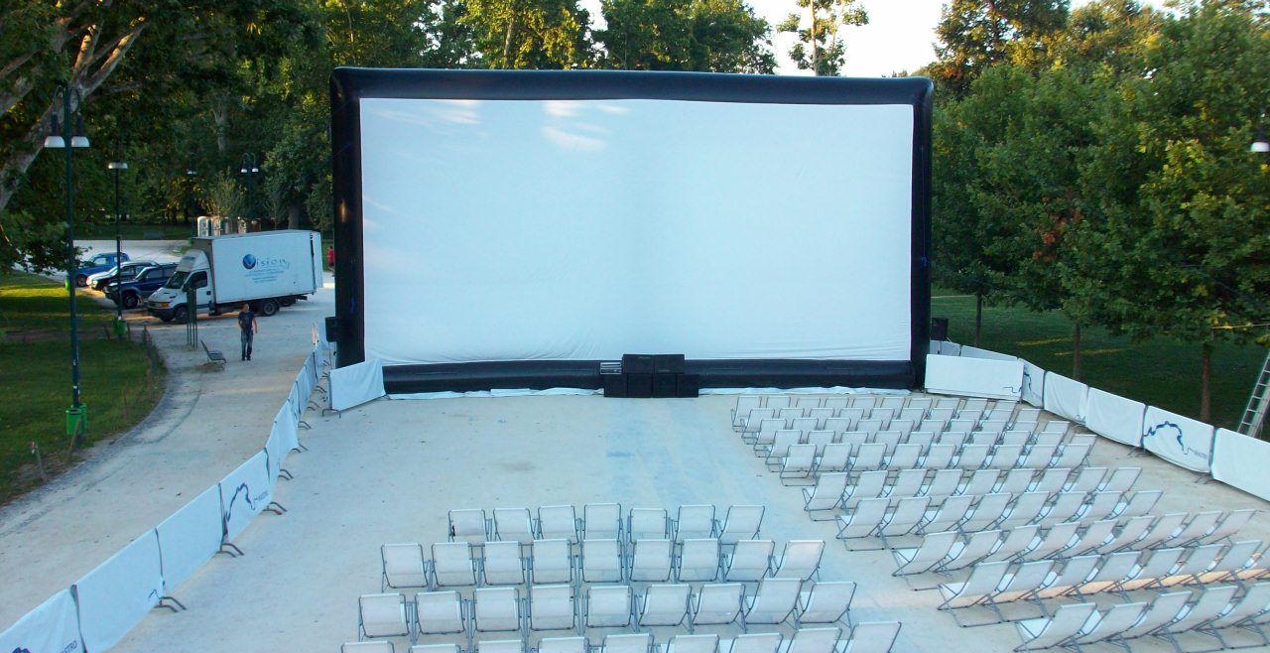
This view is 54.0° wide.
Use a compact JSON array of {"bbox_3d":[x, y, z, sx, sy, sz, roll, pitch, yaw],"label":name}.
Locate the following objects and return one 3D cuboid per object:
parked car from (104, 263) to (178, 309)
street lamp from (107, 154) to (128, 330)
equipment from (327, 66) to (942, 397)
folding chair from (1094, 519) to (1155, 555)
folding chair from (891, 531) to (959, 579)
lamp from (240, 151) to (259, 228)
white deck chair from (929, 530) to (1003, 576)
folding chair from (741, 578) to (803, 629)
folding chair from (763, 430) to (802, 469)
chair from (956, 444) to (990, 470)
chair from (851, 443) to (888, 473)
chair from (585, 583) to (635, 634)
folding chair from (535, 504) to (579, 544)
[{"bbox_3d":[-22.448,-1.860,58.542,4.400,1.770,1.770,-6,9,-45],"label":"parked car"},{"bbox_3d":[-18.066,-2.976,43.535,0.800,6.800,0.550,-3,8,-30],"label":"street lamp"},{"bbox_3d":[0.061,-2.492,33.442,15.950,8.500,1.200,0,6,-3],"label":"equipment"},{"bbox_3d":[6.696,2.904,17.094,0.600,0.802,0.874,-2,7,-19],"label":"folding chair"},{"bbox_3d":[3.897,3.070,16.798,0.615,0.819,0.849,-2,6,-17],"label":"folding chair"},{"bbox_3d":[-26.059,-8.116,84.774,1.200,7.300,0.450,-2,7,-17],"label":"lamp"},{"bbox_3d":[4.701,3.177,17.632,0.632,0.821,0.954,-2,7,-19],"label":"white deck chair"},{"bbox_3d":[1.586,3.196,14.386,0.600,0.802,0.874,-1,6,-6],"label":"folding chair"},{"bbox_3d":[2.900,2.350,24.192,0.640,0.868,0.949,-1,7,-5],"label":"folding chair"},{"bbox_3d":[6.290,2.562,23.475,0.636,0.846,0.901,0,7,-2],"label":"chair"},{"bbox_3d":[4.265,2.465,22.768,0.615,0.819,0.849,0,6,-3],"label":"chair"},{"bbox_3d":[-0.316,3.444,15.281,0.625,0.811,0.890,0,7,-3],"label":"chair"},{"bbox_3d":[-1.158,3.053,19.077,0.636,0.843,0.905,0,7,-1],"label":"folding chair"}]

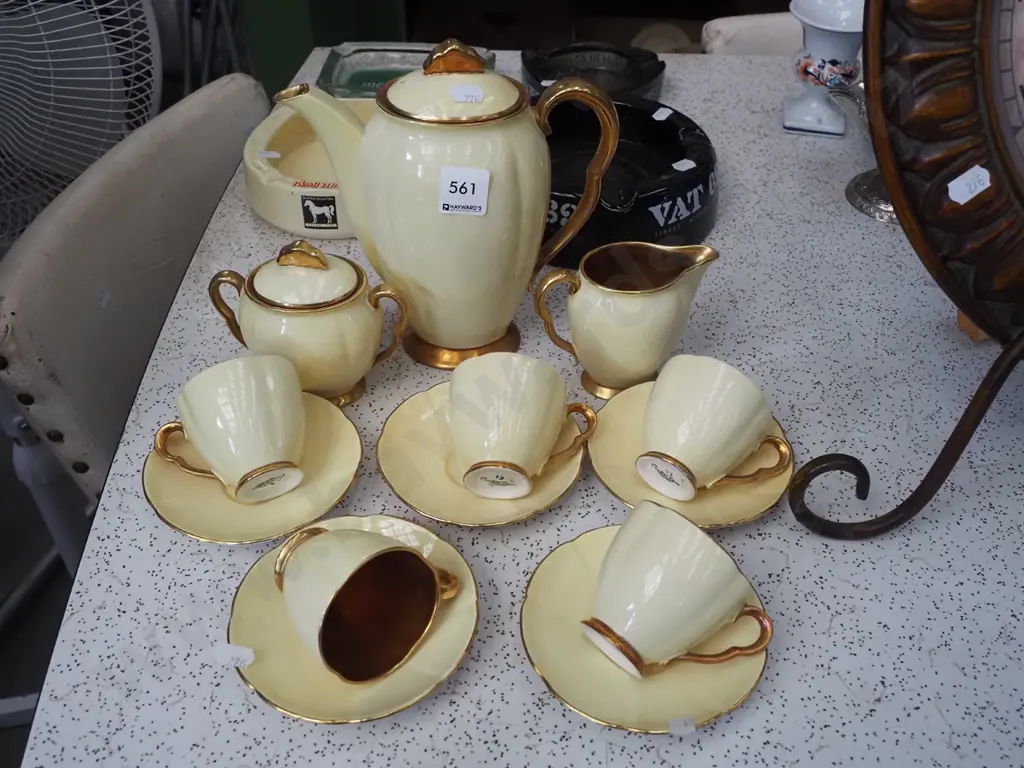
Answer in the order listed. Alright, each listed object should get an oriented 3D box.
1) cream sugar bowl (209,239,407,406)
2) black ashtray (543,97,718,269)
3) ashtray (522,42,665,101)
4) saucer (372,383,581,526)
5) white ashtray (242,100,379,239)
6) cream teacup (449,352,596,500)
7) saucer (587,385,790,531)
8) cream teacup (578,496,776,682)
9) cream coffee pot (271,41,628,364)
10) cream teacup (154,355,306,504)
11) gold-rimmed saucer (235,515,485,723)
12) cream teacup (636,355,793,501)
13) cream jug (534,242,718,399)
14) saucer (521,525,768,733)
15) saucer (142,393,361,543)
[{"bbox_3d":[-0.119,-0.039,0.564,0.118,0.108,0.080,6,42,4],"label":"cream sugar bowl"},{"bbox_3d":[0.066,-0.168,0.755,0.196,0.052,0.196,1,42,-1],"label":"black ashtray"},{"bbox_3d":[0.079,-0.288,0.922,0.142,0.038,0.142,2,41,0],"label":"ashtray"},{"bbox_3d":[-0.018,0.043,0.556,0.121,0.018,0.121,1,41,-1],"label":"saucer"},{"bbox_3d":[-0.140,-0.181,0.788,0.152,0.043,0.160,2,41,0],"label":"white ashtray"},{"bbox_3d":[0.005,0.031,0.526,0.087,0.066,0.062,18,54,-16],"label":"cream teacup"},{"bbox_3d":[0.102,0.043,0.547,0.119,0.018,0.119,1,42,-1],"label":"saucer"},{"bbox_3d":[0.074,0.108,0.444,0.087,0.066,0.062,41,74,8],"label":"cream teacup"},{"bbox_3d":[-0.036,-0.110,0.576,0.195,0.201,0.114,-3,42,-4],"label":"cream coffee pot"},{"bbox_3d":[-0.153,0.034,0.527,0.089,0.067,0.064,-27,66,3],"label":"cream teacup"},{"bbox_3d":[-0.077,0.117,0.469,0.121,0.018,0.121,1,41,-1],"label":"gold-rimmed saucer"},{"bbox_3d":[0.110,0.035,0.534,0.089,0.067,0.064,36,64,1],"label":"cream teacup"},{"bbox_3d":[0.067,-0.039,0.580,0.108,0.095,0.066,-3,42,-5],"label":"cream jug"},{"bbox_3d":[0.064,0.122,0.469,0.121,0.018,0.121,1,41,-1],"label":"saucer"},{"bbox_3d":[-0.146,0.049,0.544,0.121,0.018,0.121,1,41,-1],"label":"saucer"}]

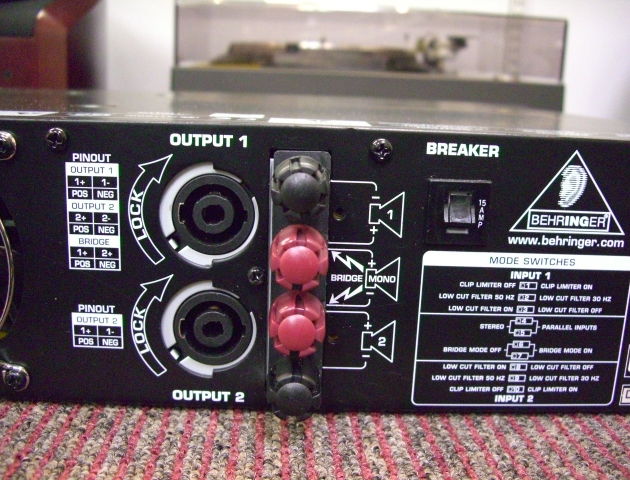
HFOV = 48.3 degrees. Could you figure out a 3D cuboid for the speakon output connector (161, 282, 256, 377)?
[{"bbox_3d":[-0.032,0.025,0.221,0.029,0.030,0.018,2,13,-2],"label":"speakon output connector"}]

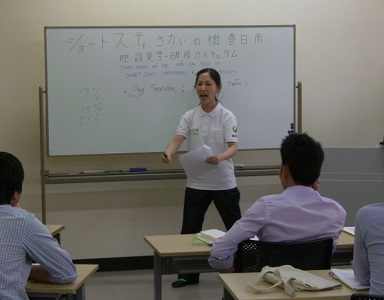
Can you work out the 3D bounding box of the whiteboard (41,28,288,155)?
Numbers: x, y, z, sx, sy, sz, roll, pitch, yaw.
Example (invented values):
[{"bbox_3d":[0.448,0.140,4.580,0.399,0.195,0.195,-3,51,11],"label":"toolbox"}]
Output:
[{"bbox_3d":[-0.127,-0.426,7.620,1.810,0.910,0.040,-2,7,-13],"label":"whiteboard"}]

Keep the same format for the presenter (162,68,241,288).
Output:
[{"bbox_3d":[0.091,0.204,7.271,0.560,1.520,0.480,2,7,18],"label":"presenter"}]

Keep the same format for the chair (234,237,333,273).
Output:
[{"bbox_3d":[0.380,0.791,5.277,0.500,0.810,0.540,-2,7,-13],"label":"chair"}]

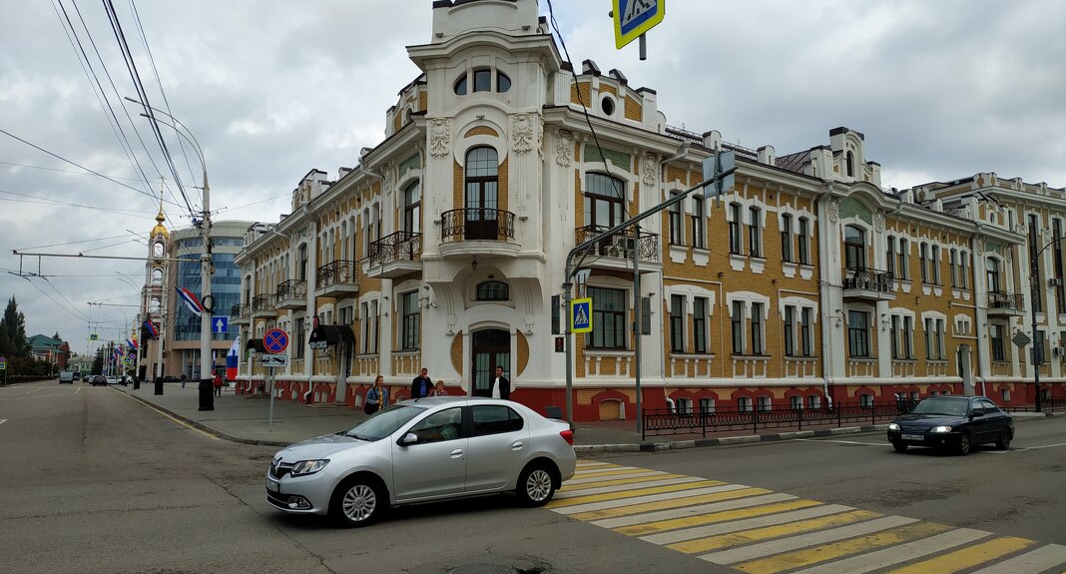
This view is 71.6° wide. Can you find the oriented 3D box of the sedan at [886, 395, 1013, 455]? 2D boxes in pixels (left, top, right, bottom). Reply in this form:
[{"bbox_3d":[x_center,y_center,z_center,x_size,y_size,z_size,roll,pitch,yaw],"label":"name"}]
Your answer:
[{"bbox_3d":[10.927,3.541,19.249,4.500,1.420,1.750,5,-9,-38],"label":"sedan"}]

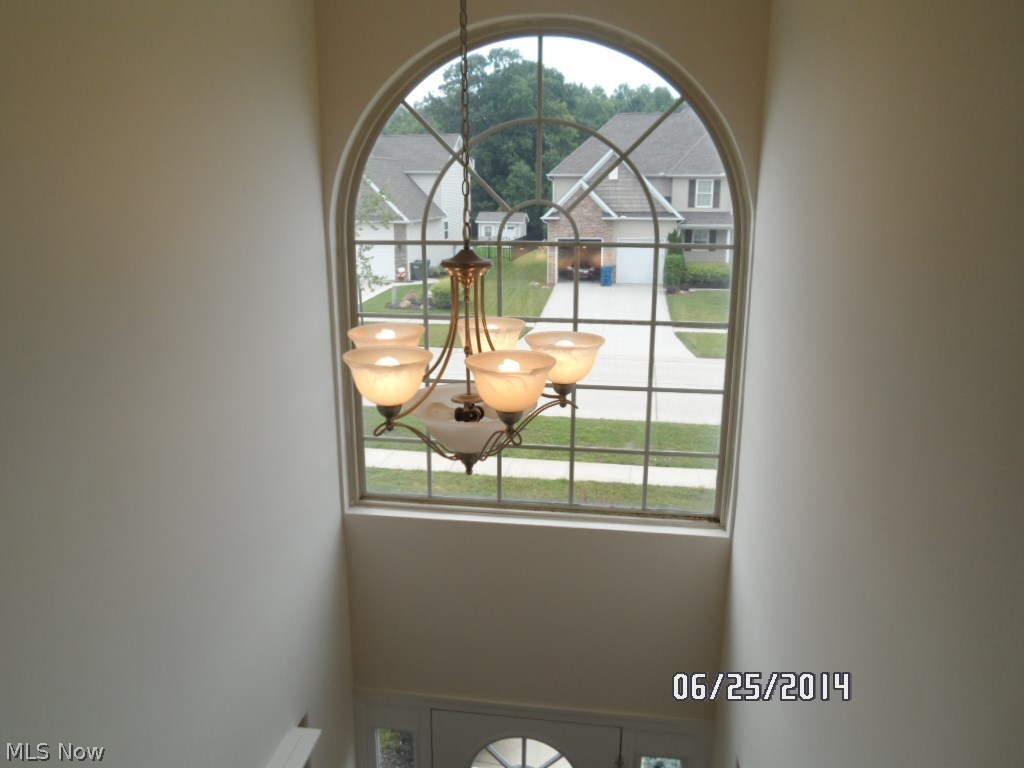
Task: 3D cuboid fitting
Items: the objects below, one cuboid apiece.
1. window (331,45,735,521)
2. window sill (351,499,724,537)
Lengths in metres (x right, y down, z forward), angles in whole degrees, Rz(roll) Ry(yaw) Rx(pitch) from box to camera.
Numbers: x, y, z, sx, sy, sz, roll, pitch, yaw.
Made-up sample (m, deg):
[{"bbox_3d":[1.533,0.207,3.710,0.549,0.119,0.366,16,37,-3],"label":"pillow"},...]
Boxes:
[{"bbox_3d":[0.108,-0.396,3.117,1.645,2.000,0.045,2,14,8],"label":"window"},{"bbox_3d":[0.092,0.606,3.338,1.720,0.040,0.095,2,14,8],"label":"window sill"}]

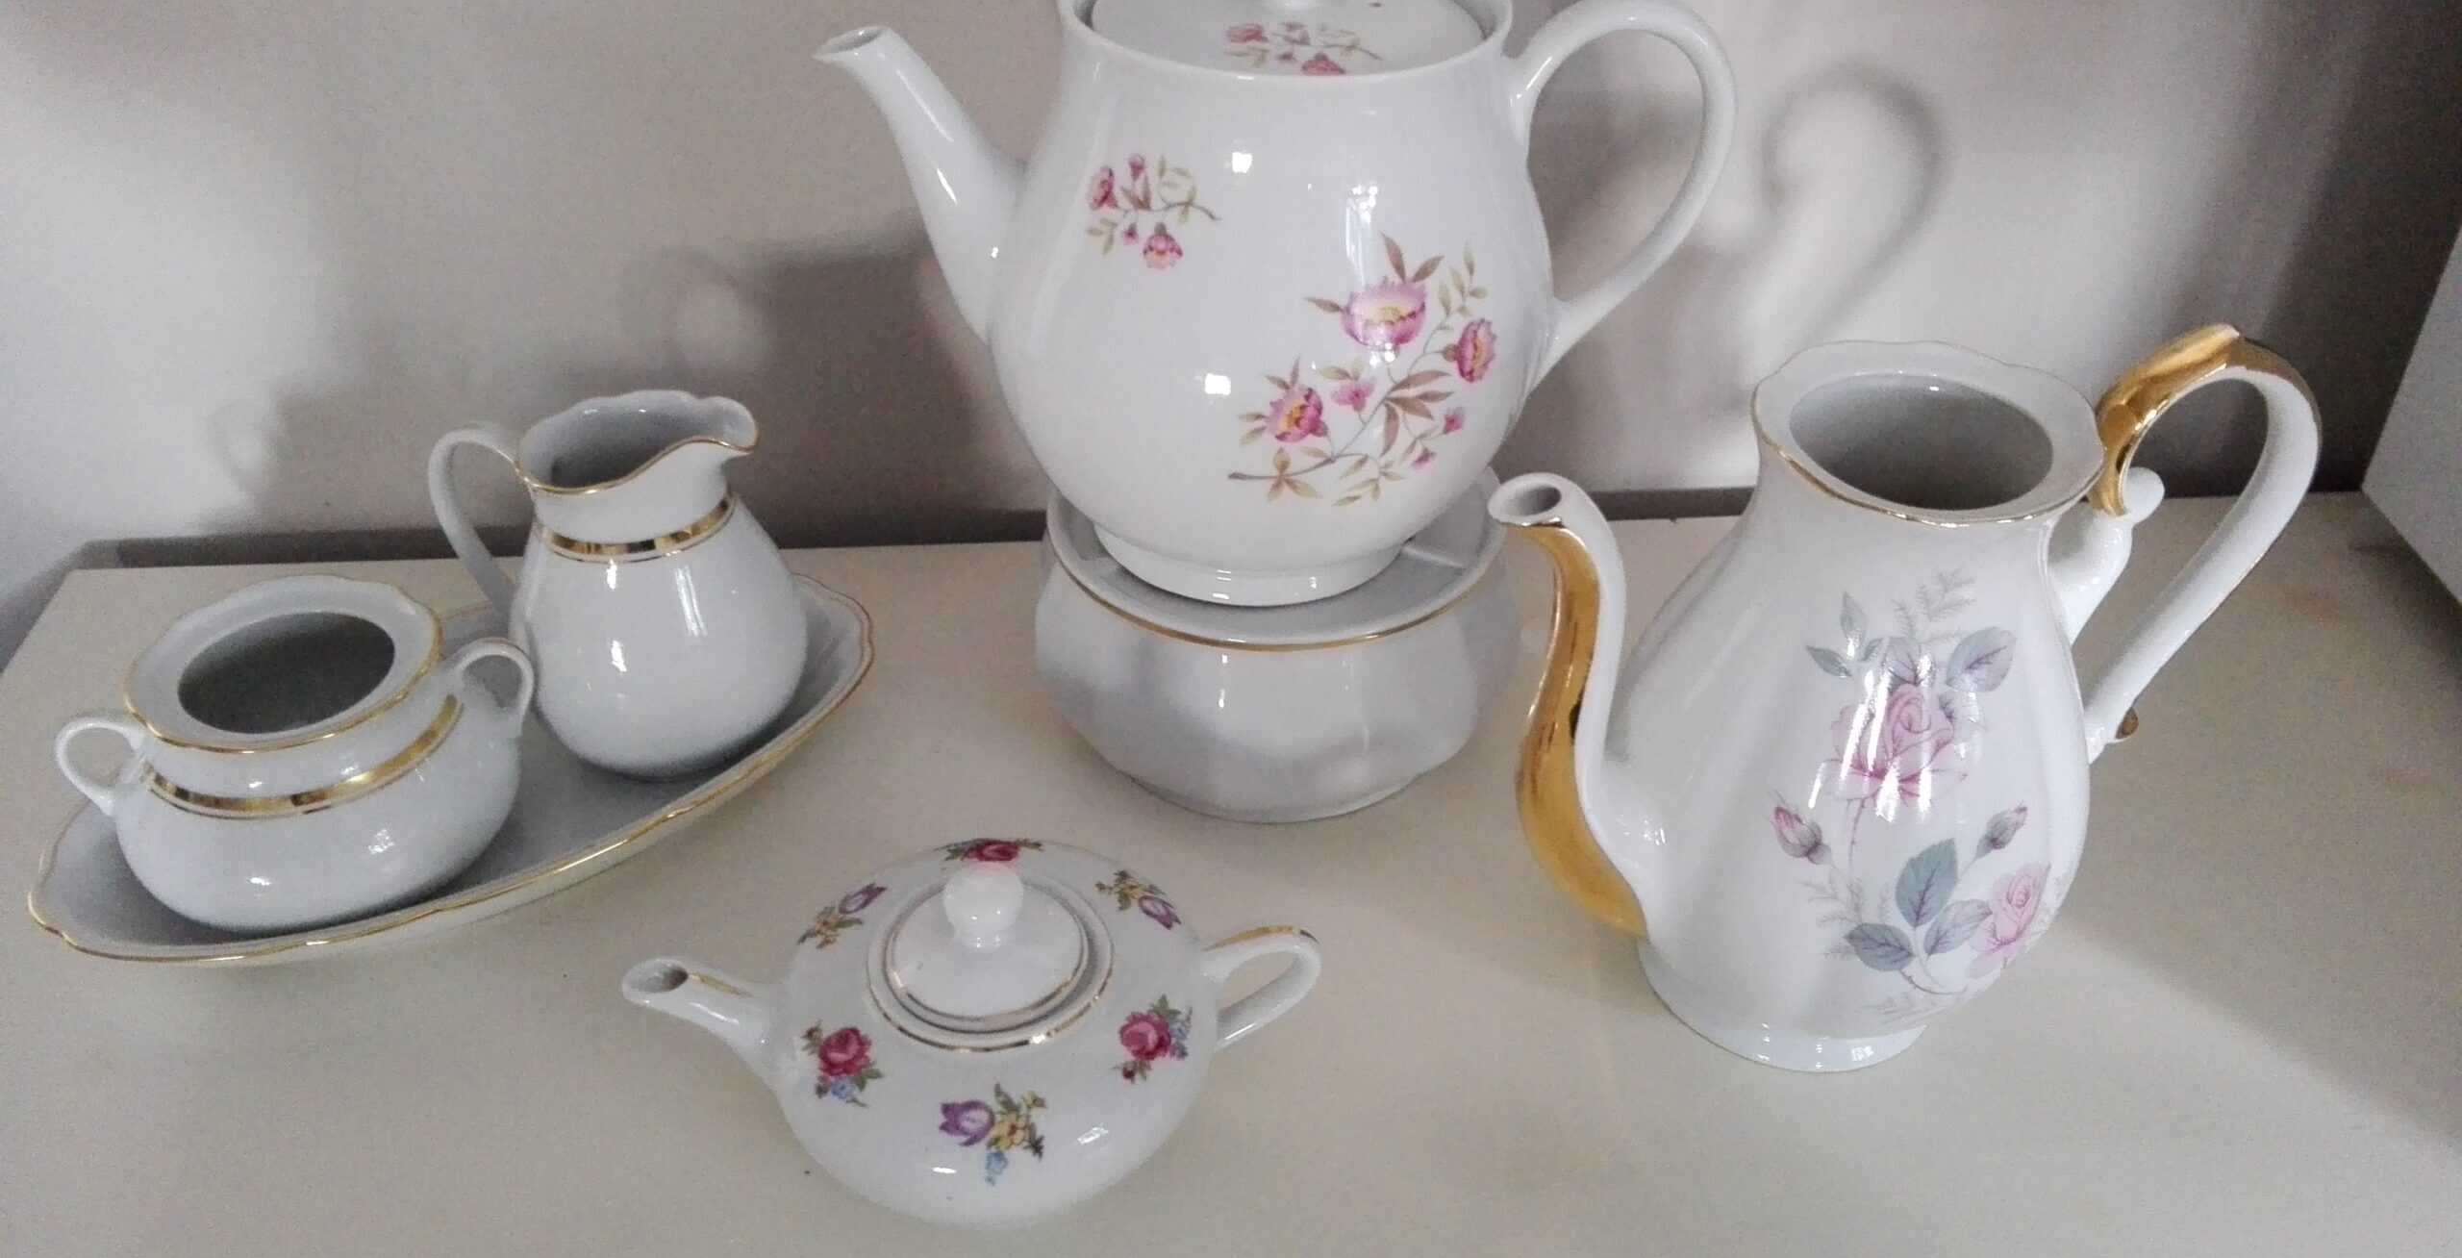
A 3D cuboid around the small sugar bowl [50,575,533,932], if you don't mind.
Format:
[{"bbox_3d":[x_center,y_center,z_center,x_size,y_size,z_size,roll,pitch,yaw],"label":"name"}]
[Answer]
[{"bbox_3d":[-0.252,0.036,0.487,0.122,0.067,0.098,-10,38,-14],"label":"small sugar bowl"}]

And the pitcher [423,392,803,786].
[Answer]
[{"bbox_3d":[-0.181,-0.013,0.522,0.102,0.104,0.078,4,37,5],"label":"pitcher"}]

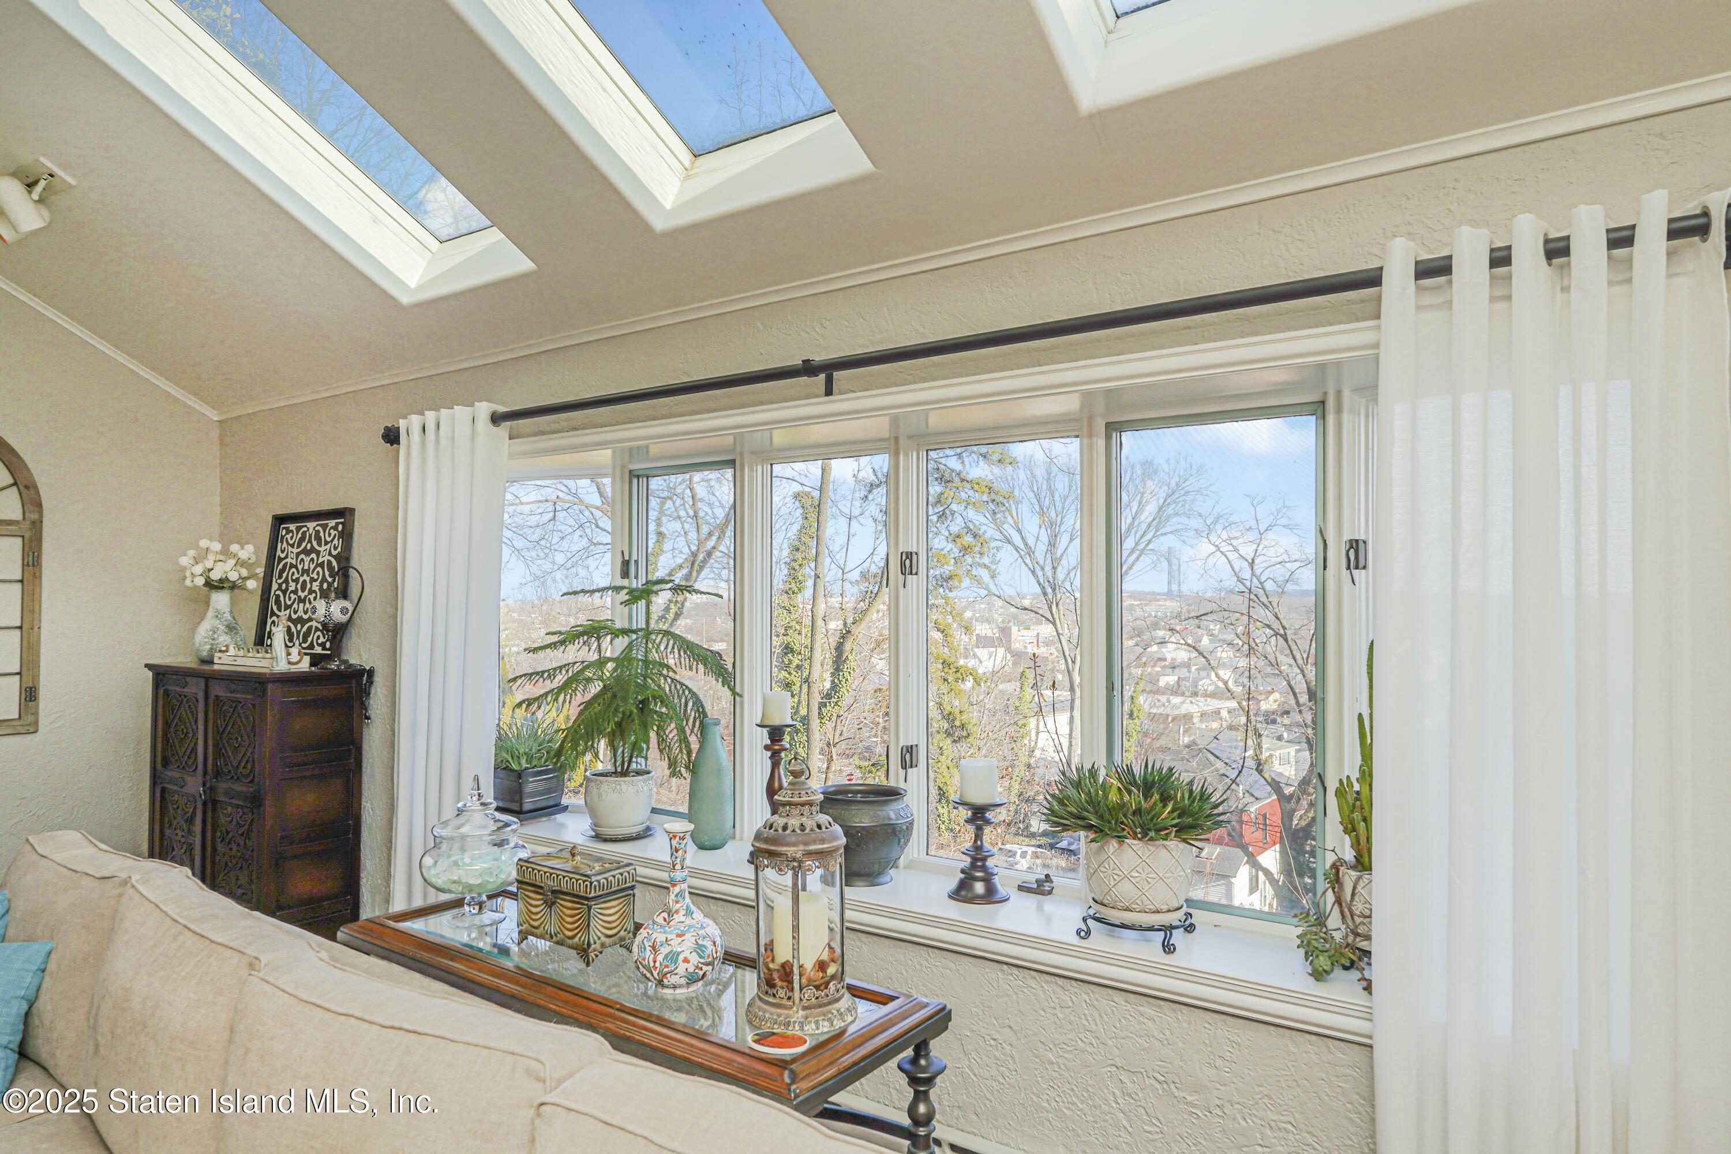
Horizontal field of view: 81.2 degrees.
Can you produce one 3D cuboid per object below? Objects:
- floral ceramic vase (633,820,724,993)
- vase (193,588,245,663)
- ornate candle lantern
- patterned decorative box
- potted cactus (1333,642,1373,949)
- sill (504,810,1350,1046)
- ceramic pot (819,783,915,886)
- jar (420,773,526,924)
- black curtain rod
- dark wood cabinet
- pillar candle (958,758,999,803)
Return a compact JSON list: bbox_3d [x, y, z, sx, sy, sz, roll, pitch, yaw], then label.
[{"bbox_3d":[-0.362,0.637,1.960,0.176,0.307,0.176,0,-1,0],"label":"floral ceramic vase"},{"bbox_3d":[-2.796,0.208,4.370,0.228,0.319,0.228,-1,-1,34],"label":"vase"},{"bbox_3d":[-0.116,0.561,1.831,0.197,0.454,0.197,0,-1,0],"label":"ornate candle lantern"},{"bbox_3d":[-0.620,0.692,2.165,0.235,0.205,0.130,-1,-1,34],"label":"patterned decorative box"},{"bbox_3d":[1.115,0.452,2.126,0.250,0.680,0.250,-1,-1,34],"label":"potted cactus"},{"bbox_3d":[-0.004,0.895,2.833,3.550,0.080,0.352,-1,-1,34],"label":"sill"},{"bbox_3d":[-0.008,0.734,2.872,0.290,0.243,0.290,0,-1,0],"label":"ceramic pot"},{"bbox_3d":[-0.906,0.630,2.351,0.250,0.335,0.250,0,-1,0],"label":"jar"},{"bbox_3d":[-0.191,-0.544,2.690,3.960,0.080,0.085,-1,-1,34],"label":"black curtain rod"},{"bbox_3d":[-2.478,0.978,4.101,0.930,1.232,0.410,-1,-1,34],"label":"dark wood cabinet"},{"bbox_3d":[0.306,0.548,2.707,0.099,0.101,0.099,0,-1,0],"label":"pillar candle"}]

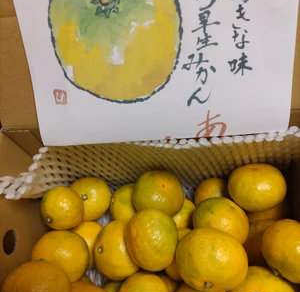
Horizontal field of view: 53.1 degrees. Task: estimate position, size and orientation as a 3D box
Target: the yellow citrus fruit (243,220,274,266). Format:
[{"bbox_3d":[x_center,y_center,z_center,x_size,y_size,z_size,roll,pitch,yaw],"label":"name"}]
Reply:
[{"bbox_3d":[0.145,0.127,0.380,0.062,0.058,0.062,-2,56,4],"label":"yellow citrus fruit"}]

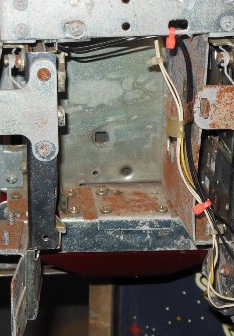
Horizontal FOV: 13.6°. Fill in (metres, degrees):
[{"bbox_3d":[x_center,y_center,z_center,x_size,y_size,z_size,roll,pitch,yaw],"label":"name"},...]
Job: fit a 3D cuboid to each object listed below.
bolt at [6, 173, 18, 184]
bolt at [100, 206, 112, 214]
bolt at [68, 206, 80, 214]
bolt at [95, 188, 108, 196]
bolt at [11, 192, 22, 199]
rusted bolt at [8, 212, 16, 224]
[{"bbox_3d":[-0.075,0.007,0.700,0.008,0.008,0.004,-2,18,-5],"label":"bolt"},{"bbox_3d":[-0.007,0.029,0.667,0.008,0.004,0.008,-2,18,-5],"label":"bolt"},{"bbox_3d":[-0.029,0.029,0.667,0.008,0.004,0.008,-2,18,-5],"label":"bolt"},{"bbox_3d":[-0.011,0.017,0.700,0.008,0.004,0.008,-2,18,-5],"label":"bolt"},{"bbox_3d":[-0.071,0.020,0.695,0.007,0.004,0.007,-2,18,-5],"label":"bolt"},{"bbox_3d":[-0.069,0.033,0.645,0.005,0.008,0.005,-2,18,-5],"label":"rusted bolt"}]

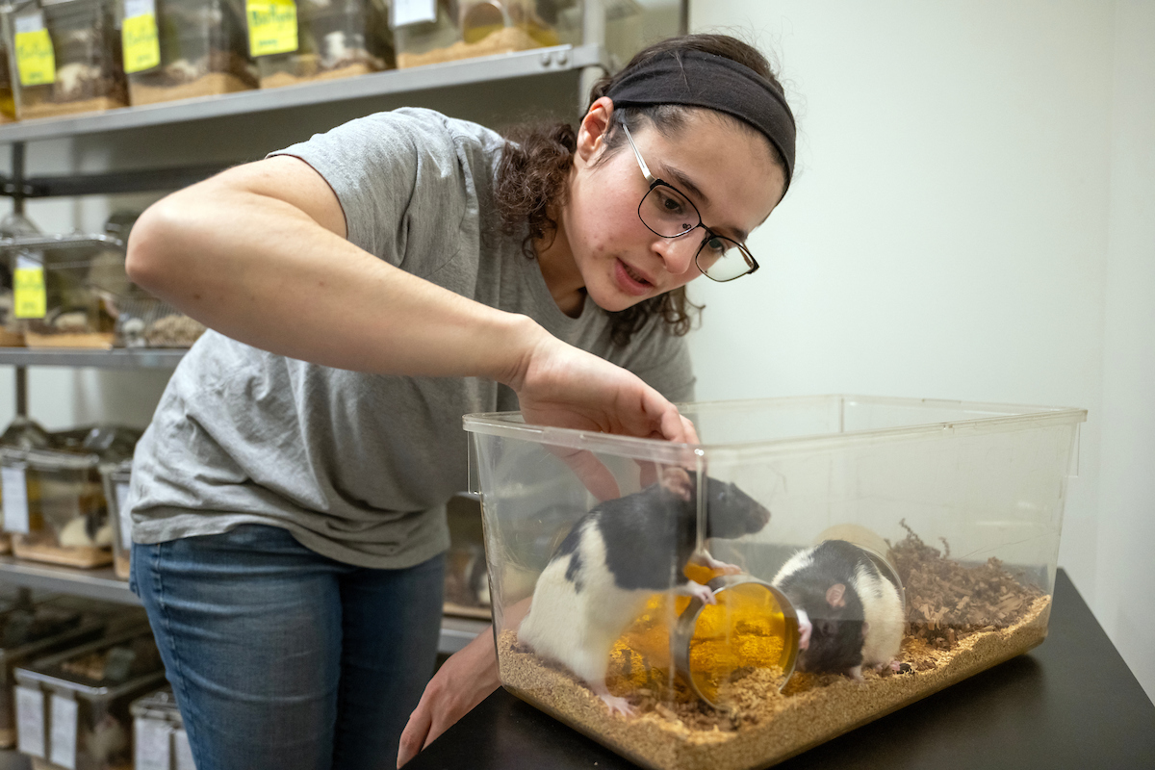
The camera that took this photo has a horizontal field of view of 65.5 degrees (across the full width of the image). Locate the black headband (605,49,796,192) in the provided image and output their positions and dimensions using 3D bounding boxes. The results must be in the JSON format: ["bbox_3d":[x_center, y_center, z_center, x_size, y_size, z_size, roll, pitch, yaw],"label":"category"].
[{"bbox_3d":[0.107,-0.227,0.828,0.203,0.068,0.166,8,-22,45],"label":"black headband"}]

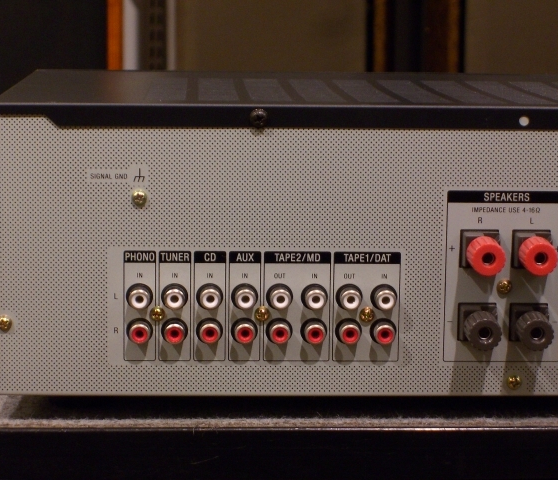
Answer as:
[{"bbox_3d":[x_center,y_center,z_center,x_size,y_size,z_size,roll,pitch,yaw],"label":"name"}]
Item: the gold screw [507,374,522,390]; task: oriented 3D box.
[{"bbox_3d":[0.096,0.058,0.855,0.006,0.006,0.002,0,9,-3],"label":"gold screw"}]

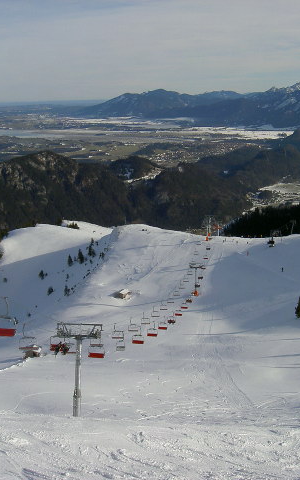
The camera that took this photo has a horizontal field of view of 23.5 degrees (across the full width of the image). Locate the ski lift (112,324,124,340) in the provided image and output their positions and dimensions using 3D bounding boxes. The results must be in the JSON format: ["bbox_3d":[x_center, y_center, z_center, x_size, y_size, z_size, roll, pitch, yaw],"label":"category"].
[{"bbox_3d":[-5.599,16.422,129.000,2.150,3.000,1.100,1,11,8],"label":"ski lift"}]

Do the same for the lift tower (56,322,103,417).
[{"bbox_3d":[-9.108,16.740,92.500,5.500,12.700,2.600,4,5,8],"label":"lift tower"}]

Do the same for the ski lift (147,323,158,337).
[{"bbox_3d":[0.506,18.121,146.000,2.150,3.000,1.100,1,11,8],"label":"ski lift"}]

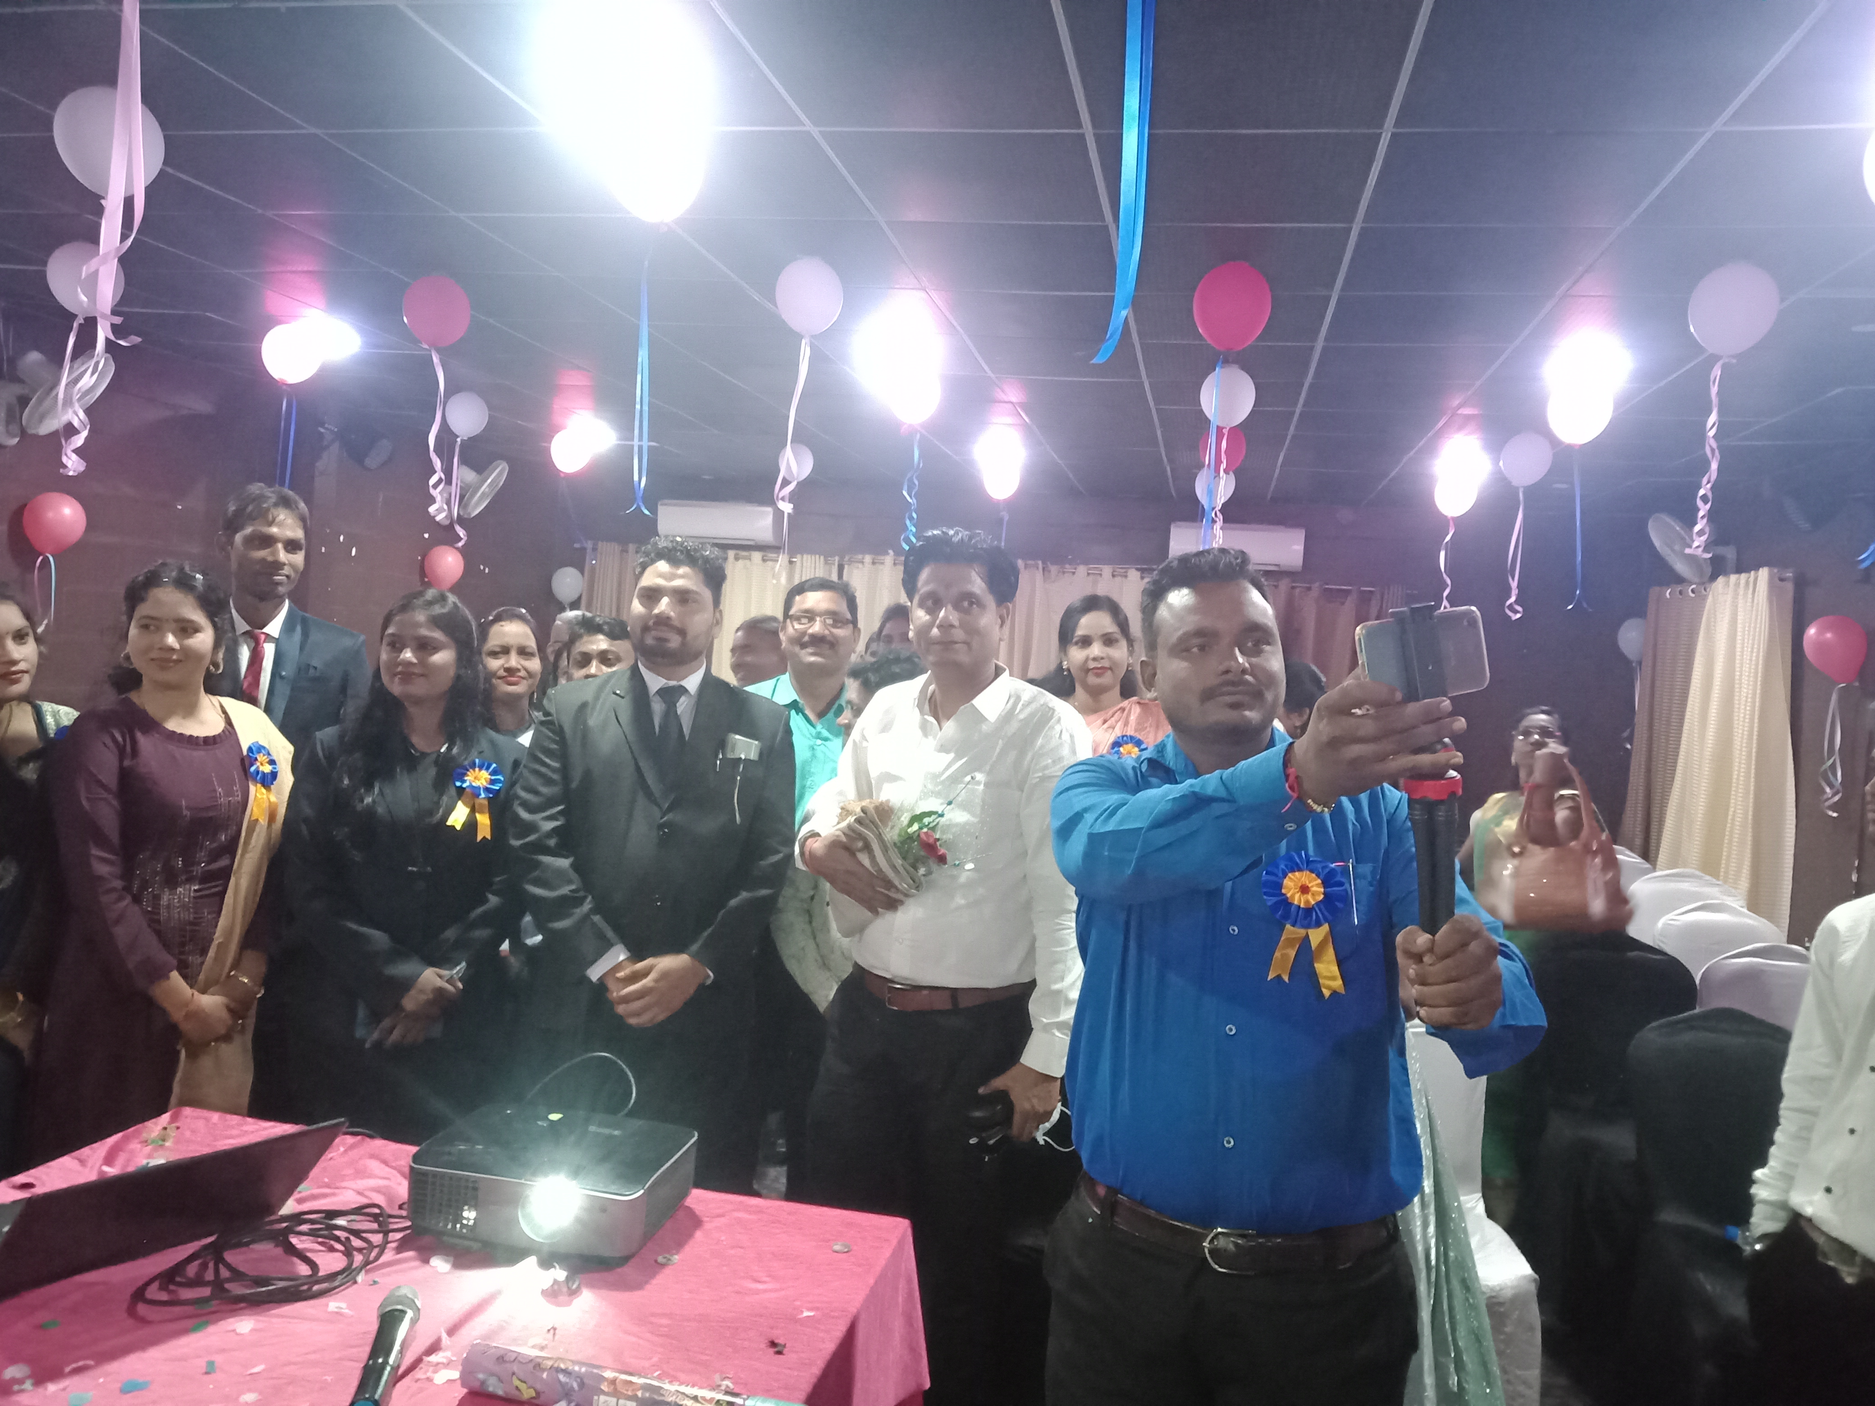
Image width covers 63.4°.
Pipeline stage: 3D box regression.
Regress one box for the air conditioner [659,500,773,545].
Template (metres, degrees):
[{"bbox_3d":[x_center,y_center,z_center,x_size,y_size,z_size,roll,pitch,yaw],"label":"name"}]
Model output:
[{"bbox_3d":[-1.615,-1.304,10.918,0.870,0.280,0.210,4,2,10],"label":"air conditioner"}]

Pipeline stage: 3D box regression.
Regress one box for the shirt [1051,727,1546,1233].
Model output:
[{"bbox_3d":[0.372,0.282,1.600,0.520,0.540,0.460,4,2,13],"label":"shirt"}]

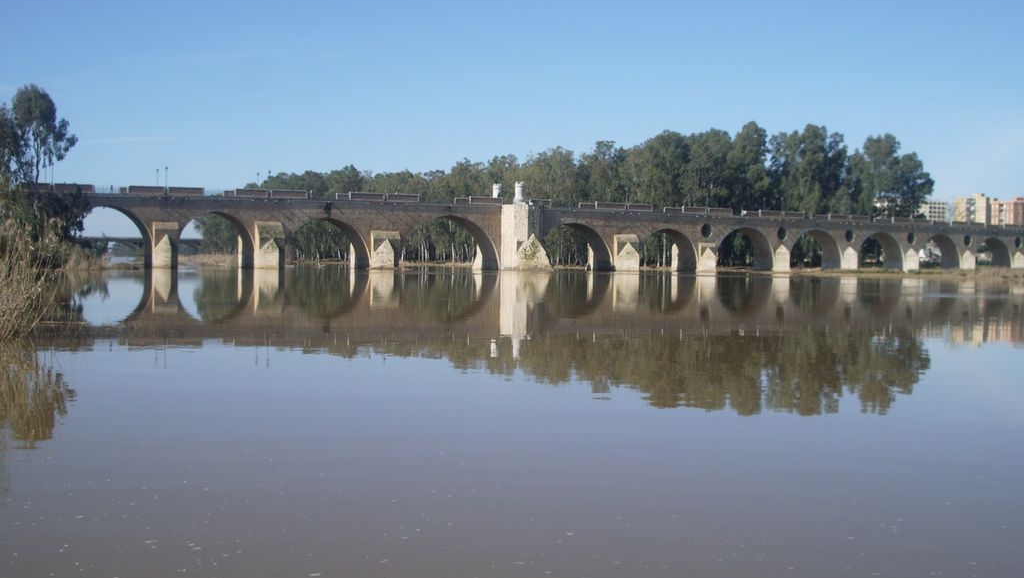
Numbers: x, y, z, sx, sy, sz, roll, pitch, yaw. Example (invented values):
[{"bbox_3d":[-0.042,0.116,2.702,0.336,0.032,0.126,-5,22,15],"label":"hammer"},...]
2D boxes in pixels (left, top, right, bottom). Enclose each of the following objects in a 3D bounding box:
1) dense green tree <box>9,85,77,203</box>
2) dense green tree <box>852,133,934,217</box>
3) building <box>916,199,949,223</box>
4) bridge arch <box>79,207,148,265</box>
[{"bbox_3d":[-72.780,-18.370,188.000,10.540,26.350,10.000,0,1,-21],"label":"dense green tree"},{"bbox_3d":[102.230,-24.250,325.000,21.970,34.840,19.000,1,1,17],"label":"dense green tree"},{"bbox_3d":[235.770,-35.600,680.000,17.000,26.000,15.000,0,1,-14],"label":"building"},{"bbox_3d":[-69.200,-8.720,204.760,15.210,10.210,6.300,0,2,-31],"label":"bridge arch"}]

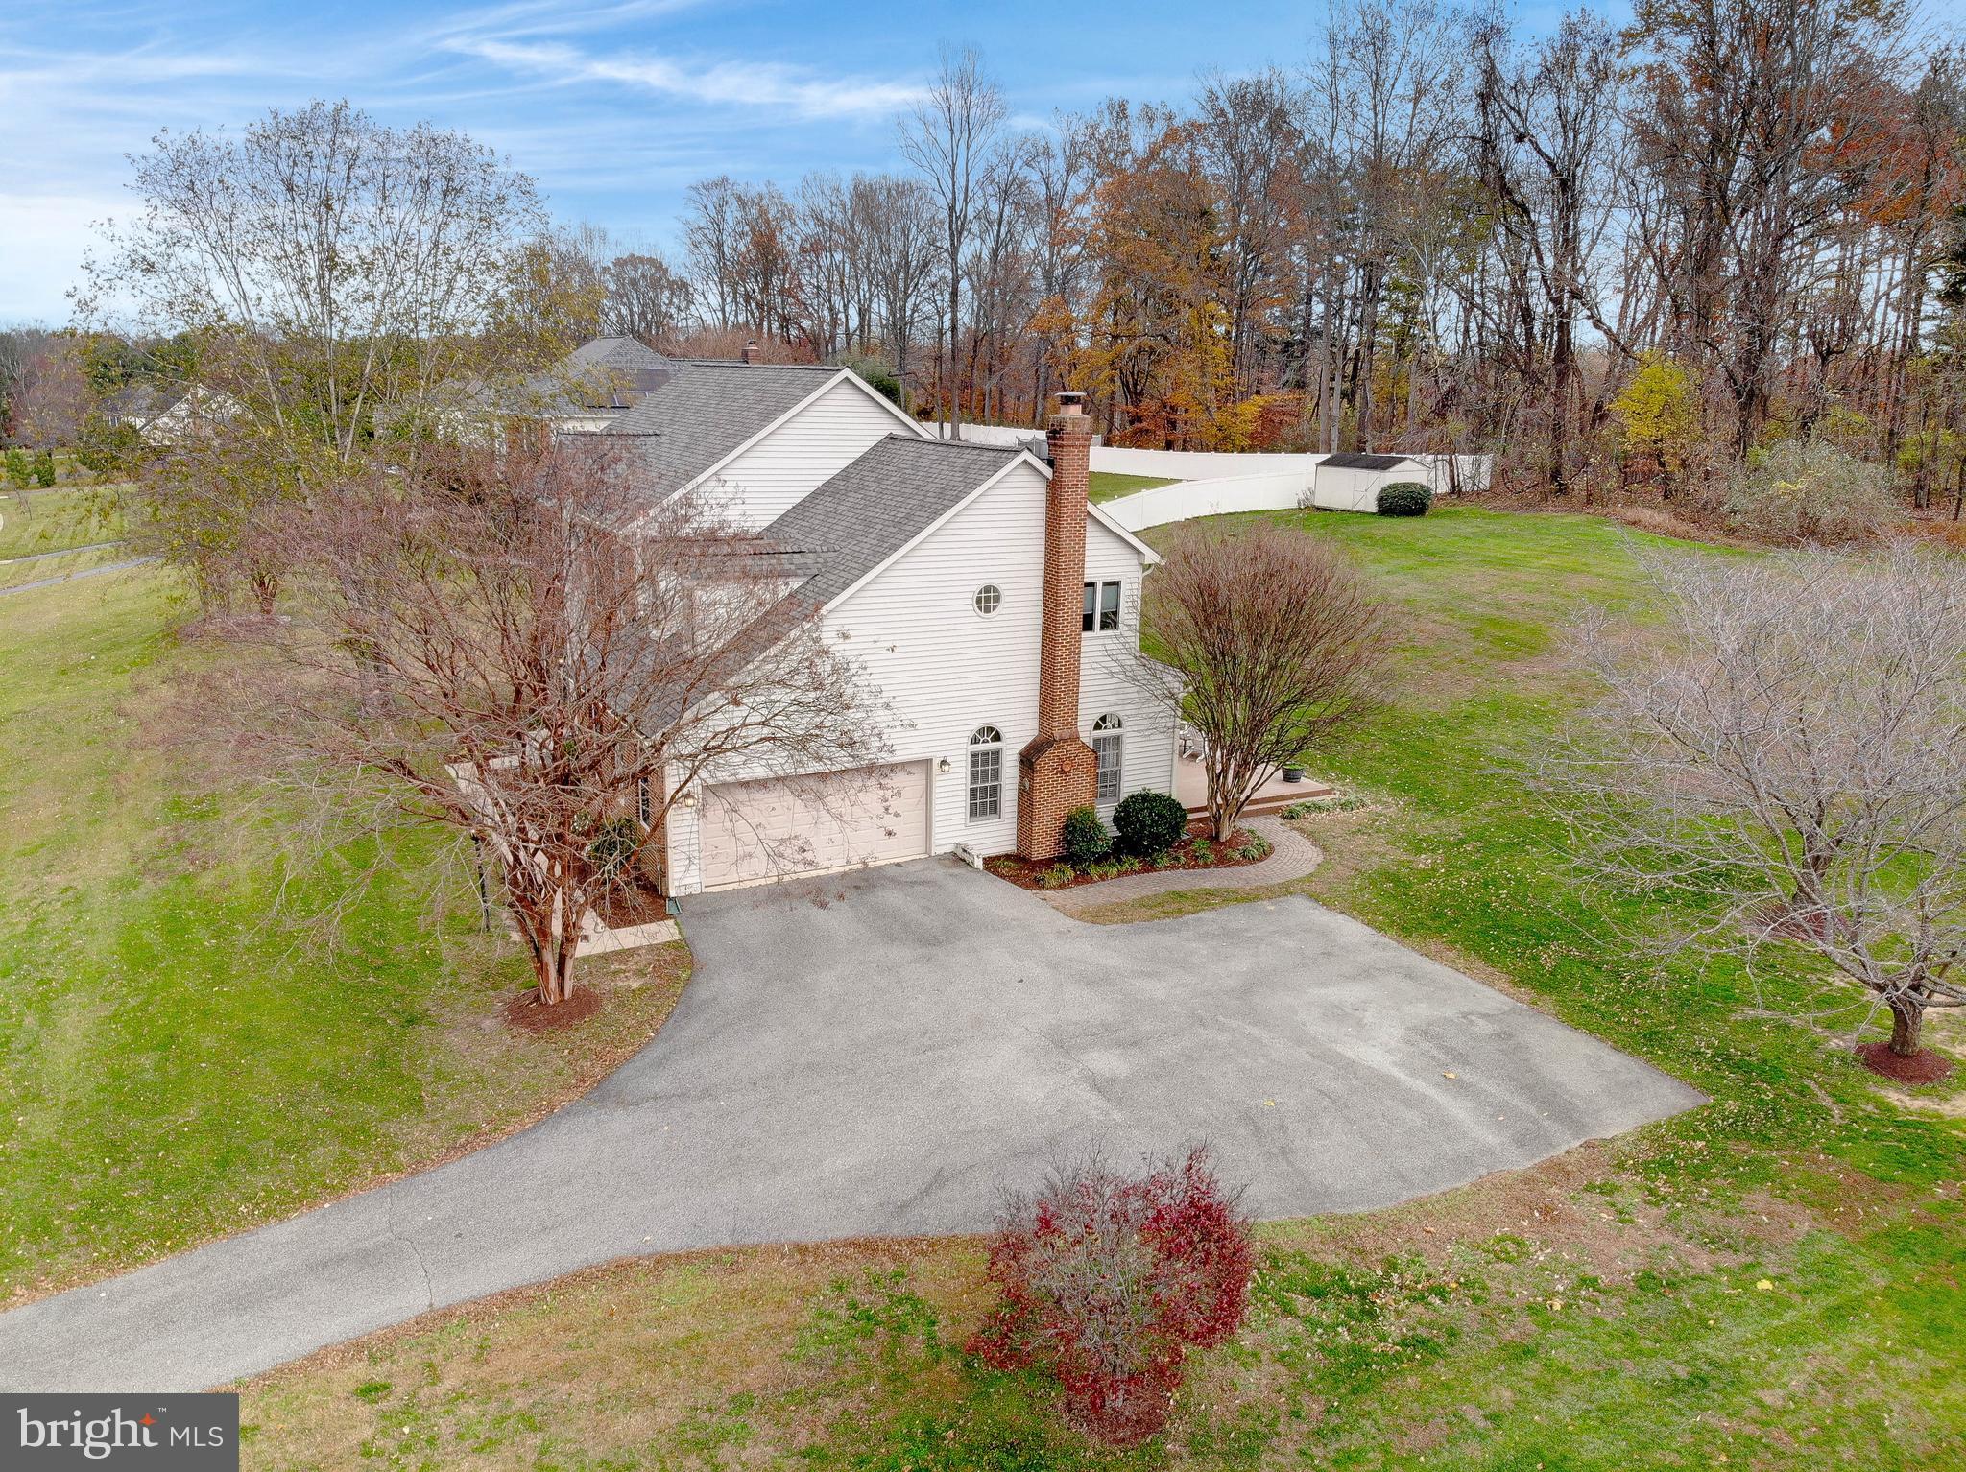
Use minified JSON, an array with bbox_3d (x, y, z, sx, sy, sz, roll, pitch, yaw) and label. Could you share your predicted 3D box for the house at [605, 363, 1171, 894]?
[{"bbox_3d":[-4.950,-4.325,35.145,12.400,10.150,19.700,-6,17,-27],"label":"house"}]

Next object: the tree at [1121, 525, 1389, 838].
[{"bbox_3d":[5.955,-1.085,29.967,5.700,7.000,5.500,1,15,0],"label":"tree"}]

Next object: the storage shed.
[{"bbox_3d":[20.085,-13.106,70.581,3.200,2.700,4.650,-7,17,-30],"label":"storage shed"}]

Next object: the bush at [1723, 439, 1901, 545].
[{"bbox_3d":[33.900,-10.100,56.000,6.500,4.200,5.800,1,15,0],"label":"bush"}]

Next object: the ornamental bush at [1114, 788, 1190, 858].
[{"bbox_3d":[3.622,1.858,29.489,1.620,1.440,1.580,1,15,0],"label":"ornamental bush"}]

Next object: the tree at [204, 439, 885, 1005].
[{"bbox_3d":[-6.297,-0.019,20.552,9.800,8.700,8.900,1,15,0],"label":"tree"}]

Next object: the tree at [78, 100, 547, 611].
[{"bbox_3d":[-17.899,-8.571,37.319,12.000,16.000,11.200,1,15,0],"label":"tree"}]

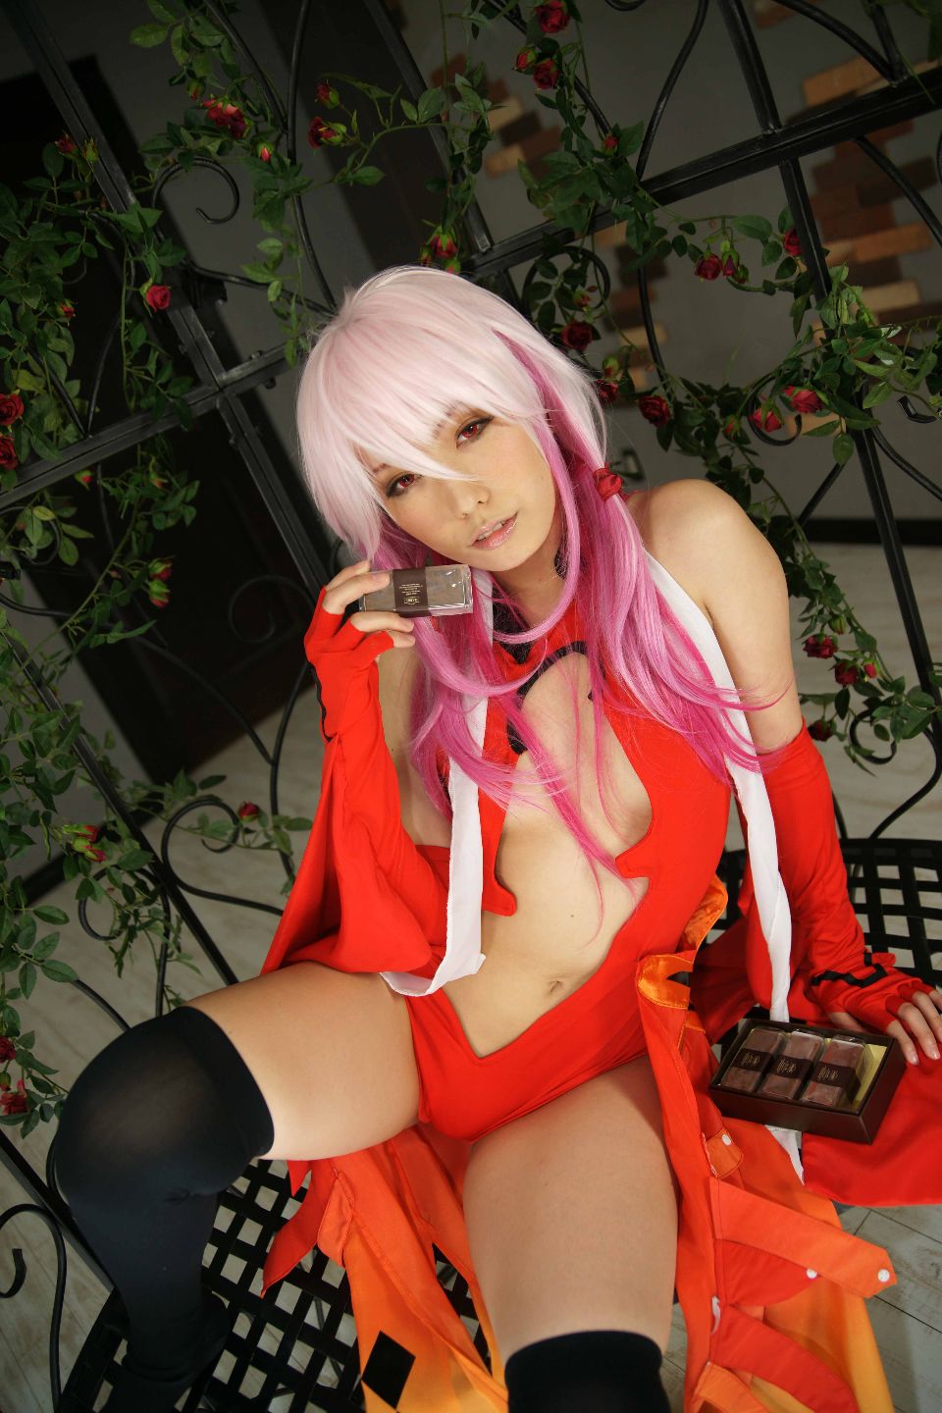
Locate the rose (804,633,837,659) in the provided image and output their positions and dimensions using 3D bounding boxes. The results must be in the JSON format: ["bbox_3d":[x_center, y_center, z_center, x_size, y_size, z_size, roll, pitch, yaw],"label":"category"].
[{"bbox_3d":[0.395,-0.067,1.243,0.036,0.029,0.034,-19,20,16],"label":"rose"}]

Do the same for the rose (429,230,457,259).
[{"bbox_3d":[-0.029,-0.479,1.140,0.029,0.029,0.029,-24,19,0],"label":"rose"}]

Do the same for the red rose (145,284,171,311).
[{"bbox_3d":[-0.318,-0.416,1.118,0.028,0.028,0.027,-30,20,-16],"label":"red rose"}]

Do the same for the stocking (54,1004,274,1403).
[{"bbox_3d":[-0.243,0.448,0.900,0.170,0.490,0.250,11,35,12],"label":"stocking"}]

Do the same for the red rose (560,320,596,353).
[{"bbox_3d":[0.113,-0.393,1.166,0.036,0.035,0.032,-24,19,0],"label":"red rose"}]

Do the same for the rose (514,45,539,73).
[{"bbox_3d":[0.051,-0.607,1.030,0.024,0.026,0.024,-19,20,16],"label":"rose"}]

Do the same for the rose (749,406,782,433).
[{"bbox_3d":[0.307,-0.299,1.146,0.032,0.029,0.031,-19,20,16],"label":"rose"}]

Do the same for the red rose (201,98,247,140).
[{"bbox_3d":[-0.238,-0.567,1.060,0.041,0.037,0.035,-24,19,0],"label":"red rose"}]

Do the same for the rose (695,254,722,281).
[{"bbox_3d":[0.237,-0.438,1.096,0.027,0.027,0.027,-21,20,11],"label":"rose"}]

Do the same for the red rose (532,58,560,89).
[{"bbox_3d":[0.071,-0.596,1.035,0.028,0.029,0.027,-21,20,11],"label":"red rose"}]

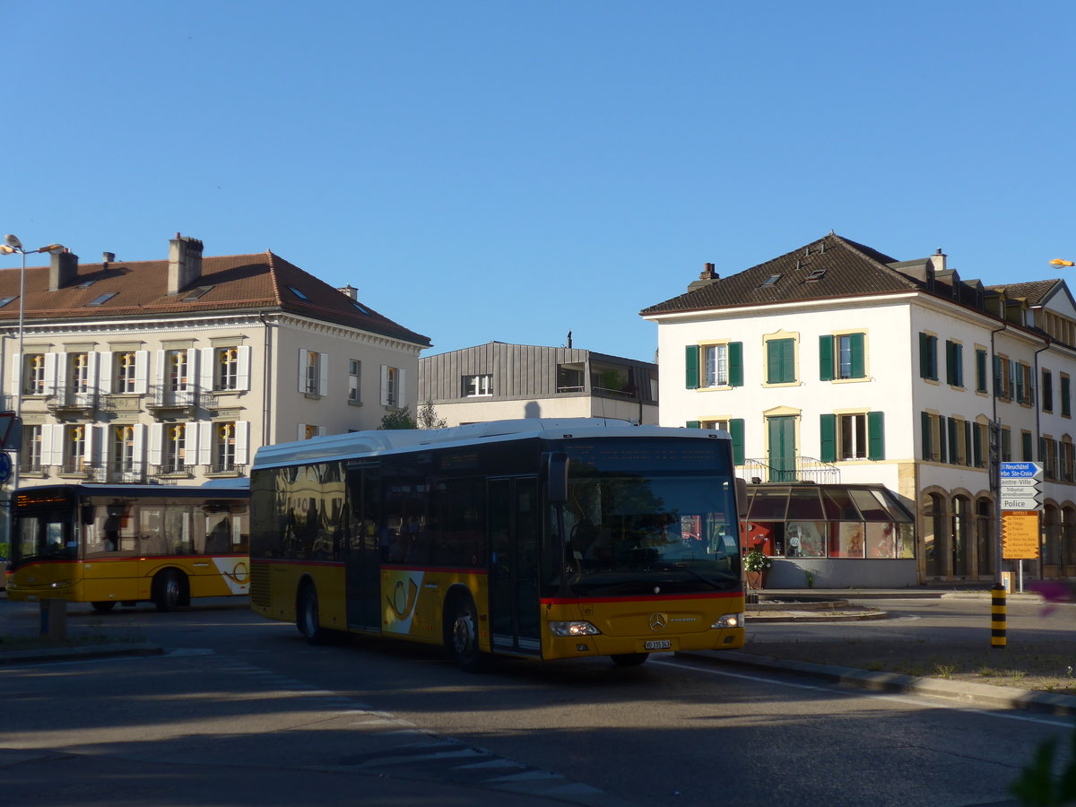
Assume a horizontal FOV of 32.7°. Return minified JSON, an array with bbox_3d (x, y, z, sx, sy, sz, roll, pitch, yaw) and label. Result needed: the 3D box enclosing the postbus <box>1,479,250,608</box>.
[{"bbox_3d":[-6.984,3.273,43.527,2.550,3.020,12.000,-4,-5,38],"label":"postbus"}]

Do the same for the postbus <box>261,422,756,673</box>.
[{"bbox_3d":[-1.160,1.880,25.245,2.550,3.080,11.950,1,-4,-25],"label":"postbus"}]

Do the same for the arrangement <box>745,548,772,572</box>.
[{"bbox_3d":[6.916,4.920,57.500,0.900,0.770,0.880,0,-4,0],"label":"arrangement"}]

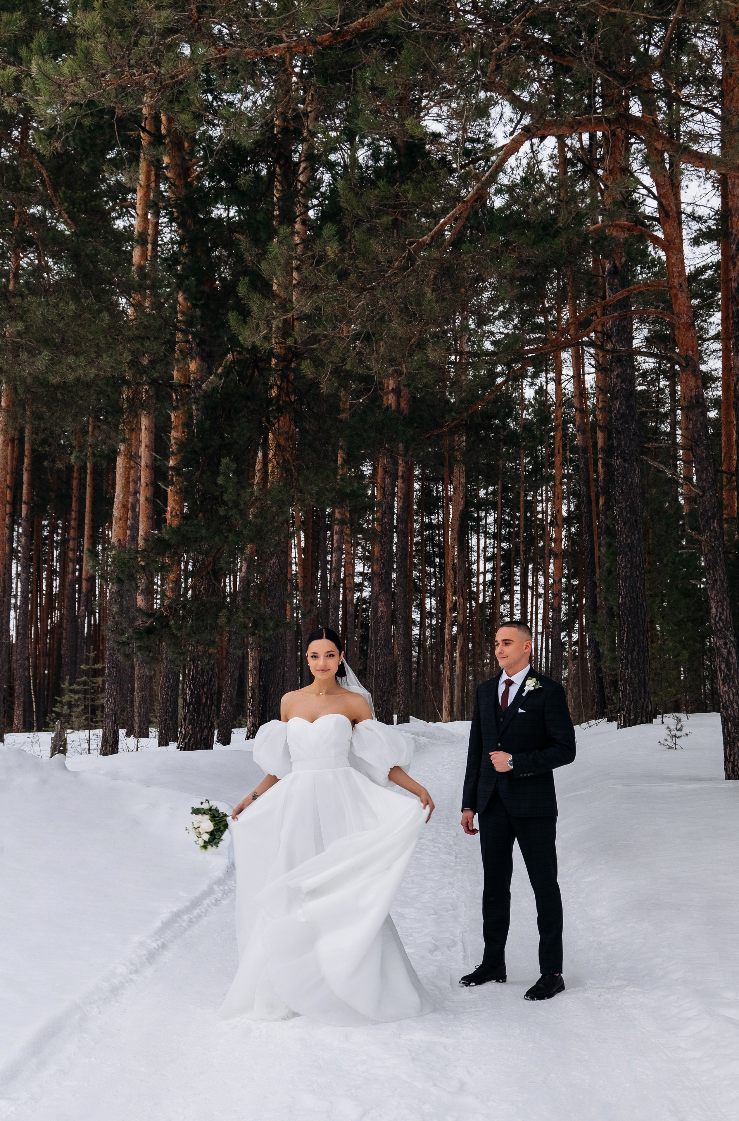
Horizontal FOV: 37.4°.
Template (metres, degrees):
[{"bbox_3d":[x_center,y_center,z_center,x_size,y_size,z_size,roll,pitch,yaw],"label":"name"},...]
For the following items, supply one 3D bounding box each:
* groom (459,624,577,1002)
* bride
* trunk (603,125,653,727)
[{"bbox_3d":[0.729,1.204,5.388,0.570,1.818,0.440,-5,-9,36],"label":"groom"},{"bbox_3d":[-0.194,1.160,4.970,0.920,1.704,0.740,-1,-8,8],"label":"bride"},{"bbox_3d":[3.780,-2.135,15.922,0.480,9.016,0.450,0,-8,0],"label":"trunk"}]

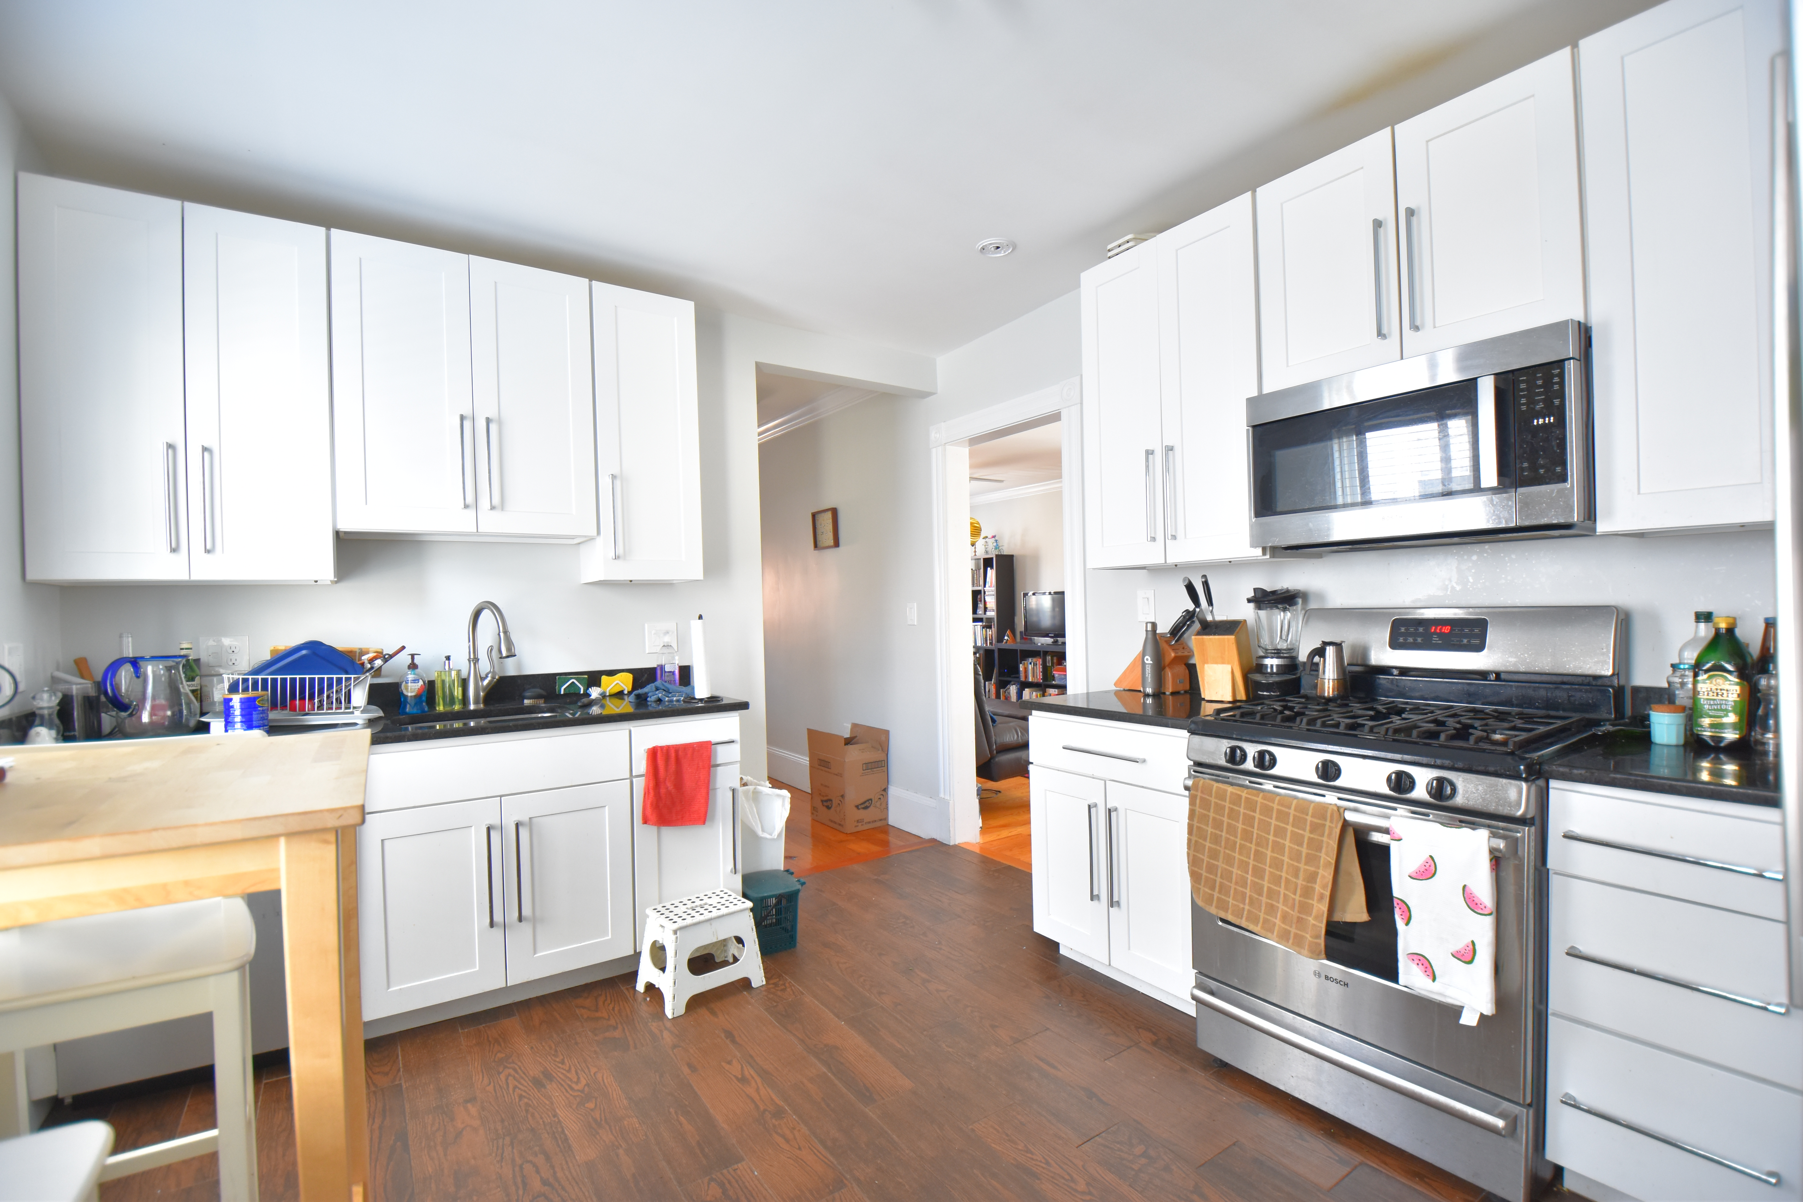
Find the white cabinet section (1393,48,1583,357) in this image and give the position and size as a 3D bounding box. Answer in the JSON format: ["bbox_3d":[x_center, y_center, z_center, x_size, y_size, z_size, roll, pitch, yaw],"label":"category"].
[{"bbox_3d":[1.527,-0.931,1.913,0.330,0.610,0.350,-1,0,-38],"label":"white cabinet section"}]

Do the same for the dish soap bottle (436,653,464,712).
[{"bbox_3d":[-1.642,0.299,2.723,0.072,0.200,0.058,-1,-1,-31],"label":"dish soap bottle"}]

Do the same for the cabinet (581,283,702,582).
[{"bbox_3d":[-1.050,-0.632,3.030,0.380,1.100,0.330,-1,-1,-31],"label":"cabinet"}]

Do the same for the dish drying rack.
[{"bbox_3d":[-1.884,0.311,2.365,0.410,0.165,0.310,-1,-1,-31],"label":"dish drying rack"}]

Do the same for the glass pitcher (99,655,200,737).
[{"bbox_3d":[-2.208,0.285,2.218,0.172,0.242,0.208,-2,0,44],"label":"glass pitcher"}]

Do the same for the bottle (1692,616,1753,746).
[{"bbox_3d":[1.776,0.171,1.626,0.072,0.278,0.080,-1,0,-36],"label":"bottle"}]

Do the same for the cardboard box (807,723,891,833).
[{"bbox_3d":[-0.305,1.011,4.335,0.270,0.535,0.375,-1,0,-34],"label":"cardboard box"}]

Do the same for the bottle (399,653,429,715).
[{"bbox_3d":[-1.728,0.296,2.665,0.085,0.212,0.055,-1,-1,-31],"label":"bottle"}]

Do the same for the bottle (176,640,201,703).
[{"bbox_3d":[-2.142,0.257,2.256,0.060,0.277,0.060,-1,0,-45],"label":"bottle"}]

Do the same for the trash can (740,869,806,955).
[{"bbox_3d":[-0.493,1.160,2.800,0.175,0.235,0.230,-1,0,-31],"label":"trash can"}]

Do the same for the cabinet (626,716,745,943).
[{"bbox_3d":[-0.898,0.798,2.872,0.381,0.790,0.610,-1,0,-31],"label":"cabinet"}]

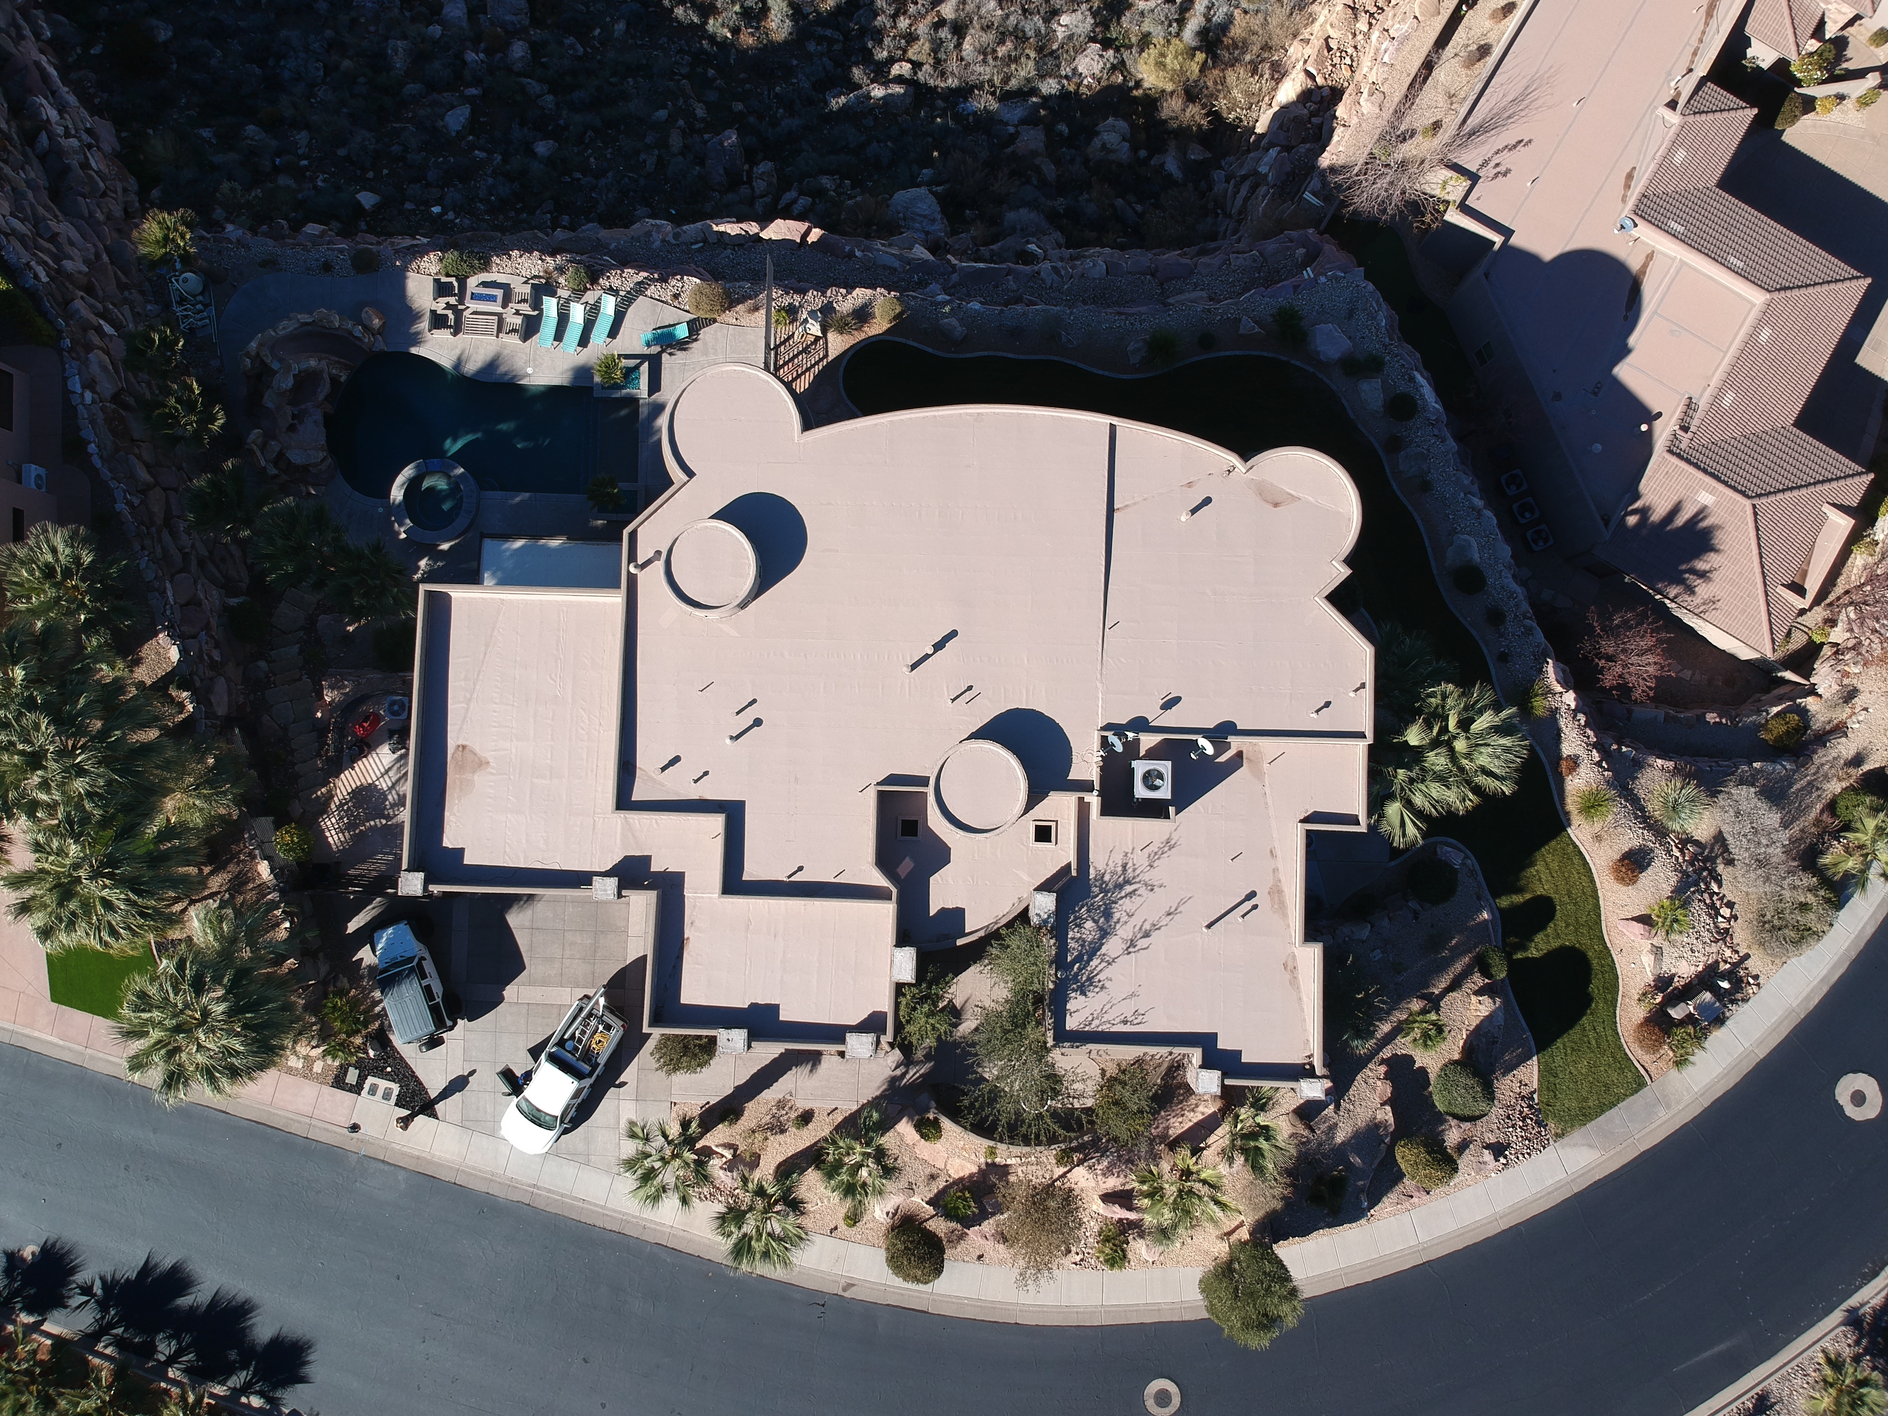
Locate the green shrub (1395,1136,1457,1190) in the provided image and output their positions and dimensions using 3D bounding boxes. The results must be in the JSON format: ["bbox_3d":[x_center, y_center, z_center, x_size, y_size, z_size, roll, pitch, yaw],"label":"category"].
[{"bbox_3d":[17.170,16.199,48.538,2.190,1.500,1.830,2,86,0],"label":"green shrub"}]

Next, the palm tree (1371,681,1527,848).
[{"bbox_3d":[16.300,1.900,46.000,4.900,6.000,5.200,0,90,0],"label":"palm tree"}]

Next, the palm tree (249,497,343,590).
[{"bbox_3d":[-23.621,-5.913,50.586,3.180,3.500,3.180,2,86,0],"label":"palm tree"}]

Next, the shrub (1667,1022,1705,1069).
[{"bbox_3d":[27.890,12.660,51.020,1.100,1.100,1.730,0,86,0],"label":"shrub"}]

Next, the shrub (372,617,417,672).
[{"bbox_3d":[-20.438,-2.363,50.789,1.760,1.600,1.970,2,86,0],"label":"shrub"}]

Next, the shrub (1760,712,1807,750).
[{"bbox_3d":[32.912,0.925,53.423,1.650,1.250,1.400,0,86,0],"label":"shrub"}]

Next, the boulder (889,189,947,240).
[{"bbox_3d":[-1.180,-21.930,60.020,2.690,2.000,2.060,0,86,0],"label":"boulder"}]

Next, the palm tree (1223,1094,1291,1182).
[{"bbox_3d":[10.400,14.400,46.800,2.400,2.900,2.700,0,90,0],"label":"palm tree"}]

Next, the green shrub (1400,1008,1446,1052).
[{"bbox_3d":[17.513,11.747,49.813,1.600,1.200,1.500,0,86,0],"label":"green shrub"}]

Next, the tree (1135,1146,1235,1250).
[{"bbox_3d":[8.369,17.118,48.323,3.400,3.500,3.400,0,86,0],"label":"tree"}]

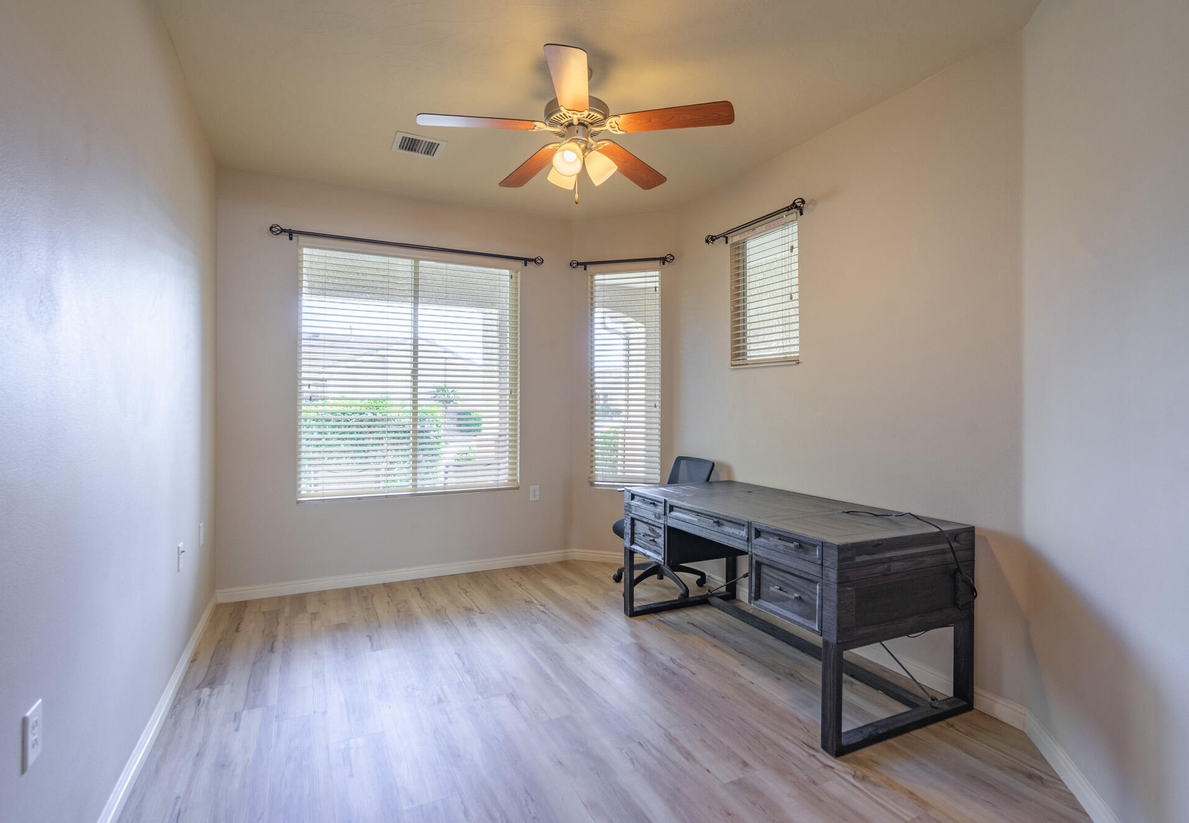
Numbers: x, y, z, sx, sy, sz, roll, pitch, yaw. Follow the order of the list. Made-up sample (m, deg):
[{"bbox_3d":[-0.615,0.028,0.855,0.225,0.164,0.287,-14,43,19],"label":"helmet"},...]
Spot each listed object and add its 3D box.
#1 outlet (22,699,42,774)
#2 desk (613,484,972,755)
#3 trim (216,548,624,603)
[{"bbox_3d":[-1.195,0.689,1.171,0.008,0.115,0.071,0,0,-27],"label":"outlet"},{"bbox_3d":[0.870,0.841,2.775,0.790,0.752,1.539,0,0,-25],"label":"desk"},{"bbox_3d":[-1.064,1.160,3.874,2.718,0.085,0.337,0,0,-26],"label":"trim"}]

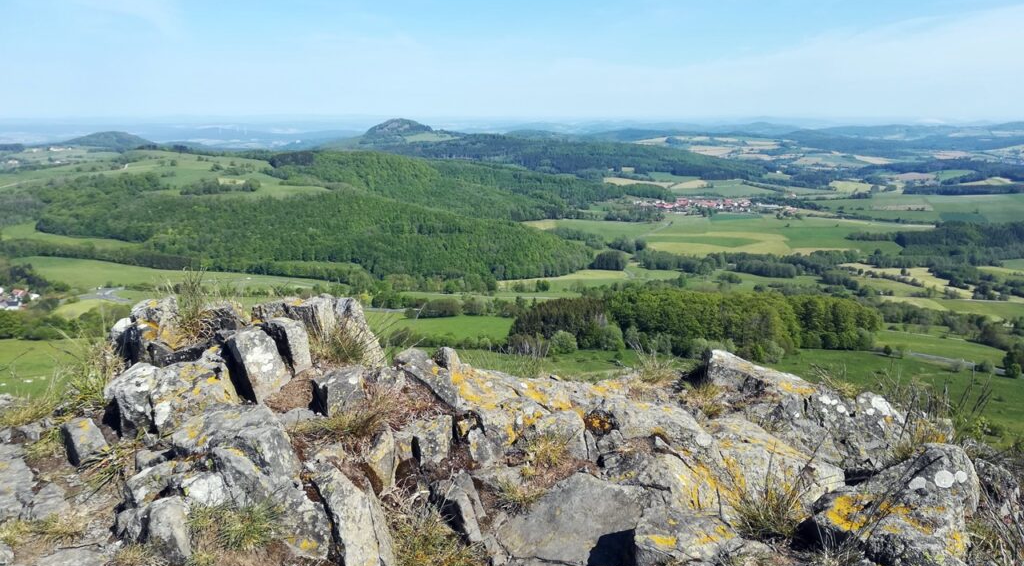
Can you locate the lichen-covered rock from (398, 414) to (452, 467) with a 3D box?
[{"bbox_3d":[-0.370,0.670,3.250,0.220,0.190,0.180,0,12,0],"label":"lichen-covered rock"}]

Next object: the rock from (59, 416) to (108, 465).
[{"bbox_3d":[-2.001,0.737,3.600,0.210,0.200,0.180,-7,14,-29],"label":"rock"}]

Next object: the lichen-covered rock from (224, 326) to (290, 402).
[{"bbox_3d":[-1.199,0.385,3.650,0.295,0.312,0.240,-3,13,-15],"label":"lichen-covered rock"}]

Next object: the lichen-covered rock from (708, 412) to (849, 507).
[{"bbox_3d":[1.077,0.724,3.120,0.520,0.260,0.360,-1,12,-5],"label":"lichen-covered rock"}]

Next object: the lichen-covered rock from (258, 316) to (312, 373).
[{"bbox_3d":[-1.252,0.345,4.250,0.220,0.300,0.220,-8,15,-34],"label":"lichen-covered rock"}]

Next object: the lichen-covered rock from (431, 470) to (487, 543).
[{"bbox_3d":[-0.196,0.808,2.800,0.180,0.211,0.180,-6,14,-24],"label":"lichen-covered rock"}]

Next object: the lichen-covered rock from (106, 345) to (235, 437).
[{"bbox_3d":[-1.524,0.481,3.500,0.524,0.307,0.400,-2,13,-8],"label":"lichen-covered rock"}]

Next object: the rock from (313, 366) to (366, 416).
[{"bbox_3d":[-0.780,0.486,3.500,0.252,0.180,0.200,-2,13,-10],"label":"rock"}]

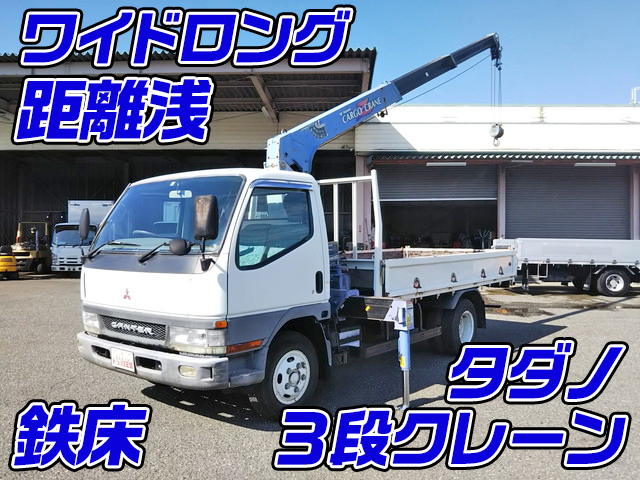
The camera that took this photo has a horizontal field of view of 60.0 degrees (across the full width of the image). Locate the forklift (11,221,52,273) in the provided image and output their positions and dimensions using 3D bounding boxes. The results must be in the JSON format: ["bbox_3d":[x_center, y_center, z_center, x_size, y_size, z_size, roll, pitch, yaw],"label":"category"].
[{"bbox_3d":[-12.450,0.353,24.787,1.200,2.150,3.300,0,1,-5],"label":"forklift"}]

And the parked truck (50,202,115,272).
[{"bbox_3d":[-9.580,-0.105,24.231,1.950,3.080,5.500,0,1,0],"label":"parked truck"}]

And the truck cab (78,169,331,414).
[{"bbox_3d":[-1.157,0.473,5.140,2.000,2.180,1.520,0,1,39],"label":"truck cab"}]

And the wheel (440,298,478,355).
[{"bbox_3d":[1.876,1.157,7.411,0.220,0.750,0.750,0,1,39],"label":"wheel"}]

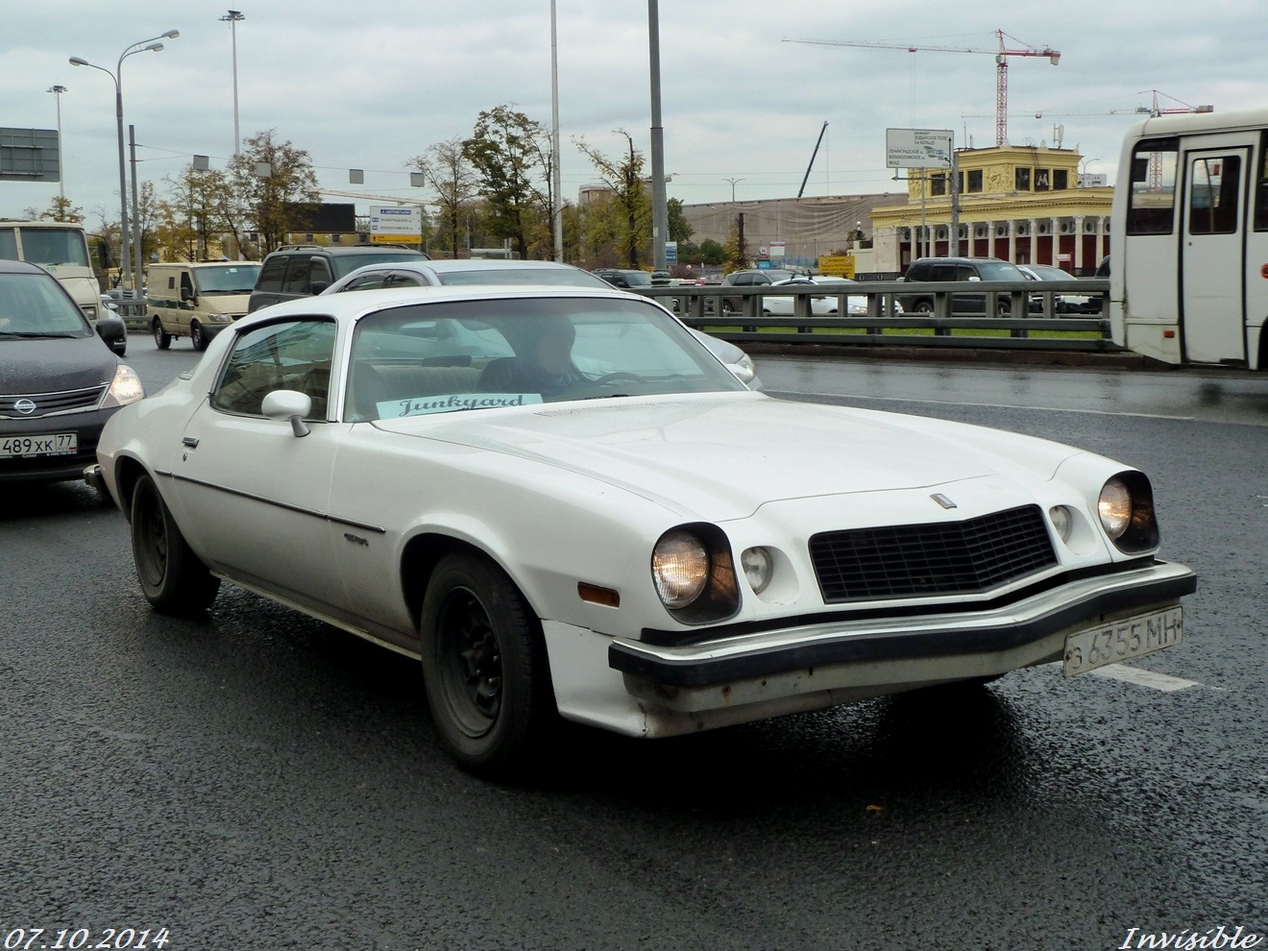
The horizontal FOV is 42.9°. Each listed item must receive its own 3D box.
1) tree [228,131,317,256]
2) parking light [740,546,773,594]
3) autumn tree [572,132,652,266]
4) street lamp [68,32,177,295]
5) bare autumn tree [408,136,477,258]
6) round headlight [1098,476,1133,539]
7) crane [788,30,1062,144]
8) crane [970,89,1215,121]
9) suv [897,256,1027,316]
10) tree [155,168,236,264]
[{"bbox_3d":[-17.617,-12.172,77.468,4.400,8.776,4.400,-3,7,-12],"label":"tree"},{"bbox_3d":[0.274,0.226,3.767,0.110,0.112,0.055,-6,8,-33],"label":"parking light"},{"bbox_3d":[-1.051,-12.682,79.480,4.200,8.586,4.200,-1,7,0],"label":"autumn tree"},{"bbox_3d":[-18.019,-10.384,57.397,3.700,10.610,1.600,-2,7,-8],"label":"street lamp"},{"bbox_3d":[-9.255,-12.100,78.493,3.496,8.700,3.321,-1,7,0],"label":"bare autumn tree"},{"bbox_3d":[1.265,0.085,4.353,0.185,0.185,0.100,-6,8,-33],"label":"round headlight"},{"bbox_3d":[59.751,-65.850,333.068,68.450,52.970,2.500,-5,7,-26],"label":"crane"},{"bbox_3d":[112.244,-72.047,397.304,62.500,44.488,3.000,-1,7,0],"label":"crane"},{"bbox_3d":[8.511,-4.382,39.285,1.880,1.870,4.850,-5,8,-28],"label":"suv"},{"bbox_3d":[-24.781,-13.241,91.496,4.524,8.650,4.297,-1,7,0],"label":"tree"}]

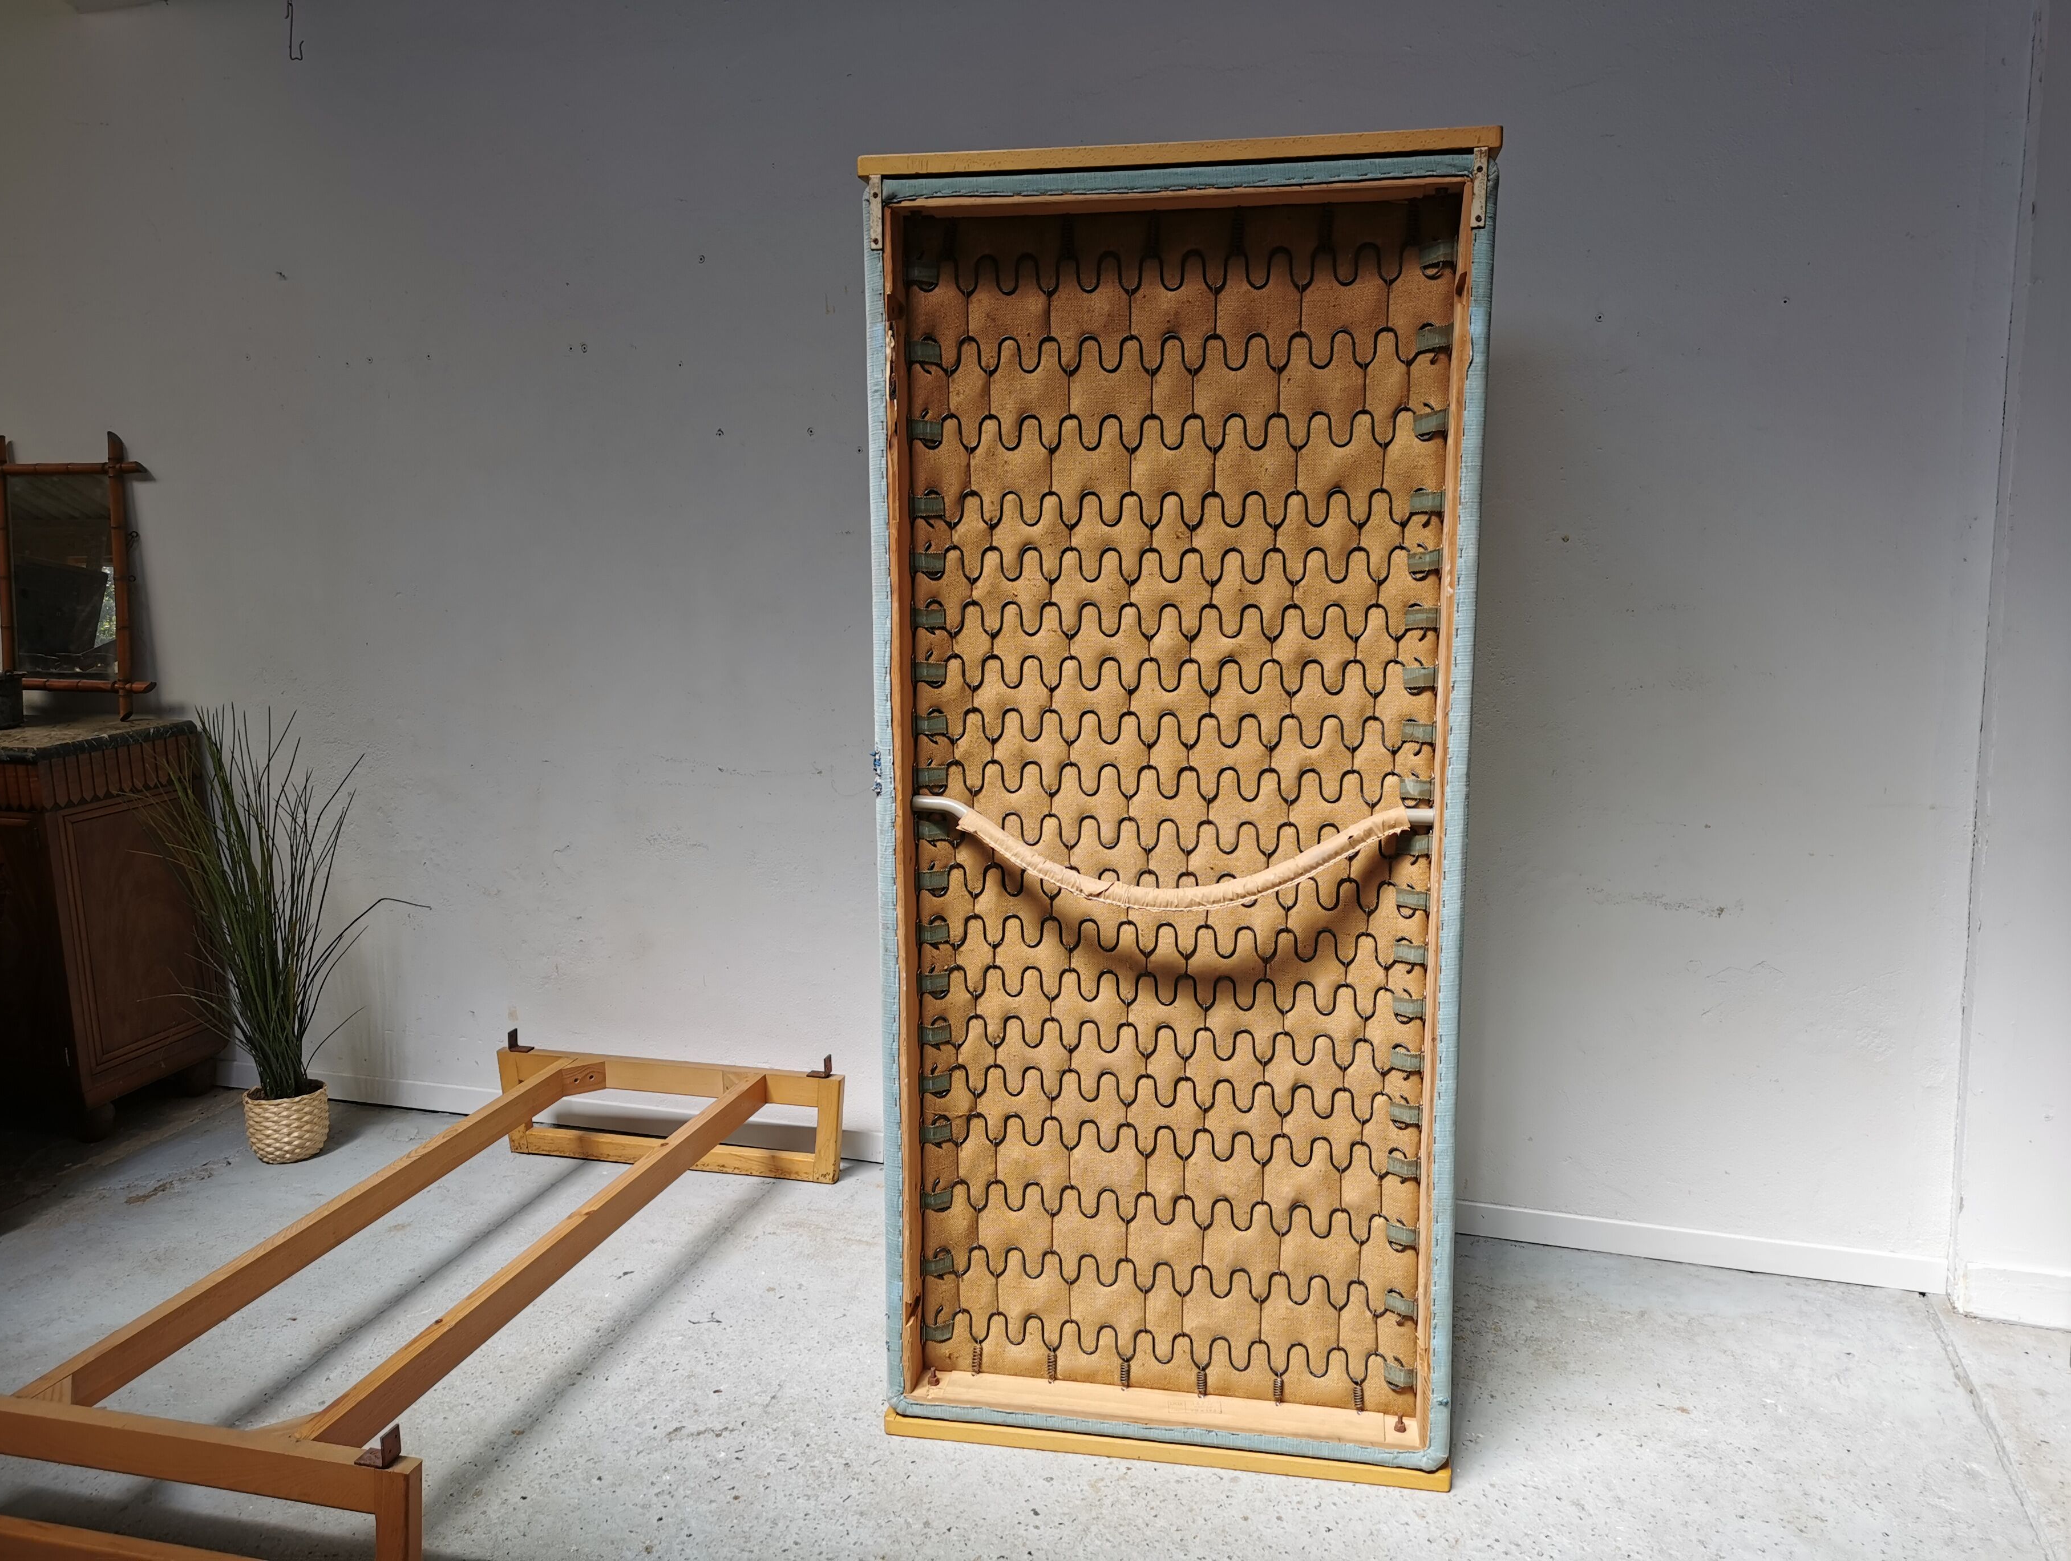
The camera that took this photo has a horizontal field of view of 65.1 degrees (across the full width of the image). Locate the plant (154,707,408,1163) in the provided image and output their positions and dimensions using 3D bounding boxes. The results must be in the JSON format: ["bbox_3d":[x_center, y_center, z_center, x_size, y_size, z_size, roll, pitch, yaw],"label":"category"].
[{"bbox_3d":[-1.703,0.357,3.637,0.510,1.000,0.470,3,9,18],"label":"plant"}]

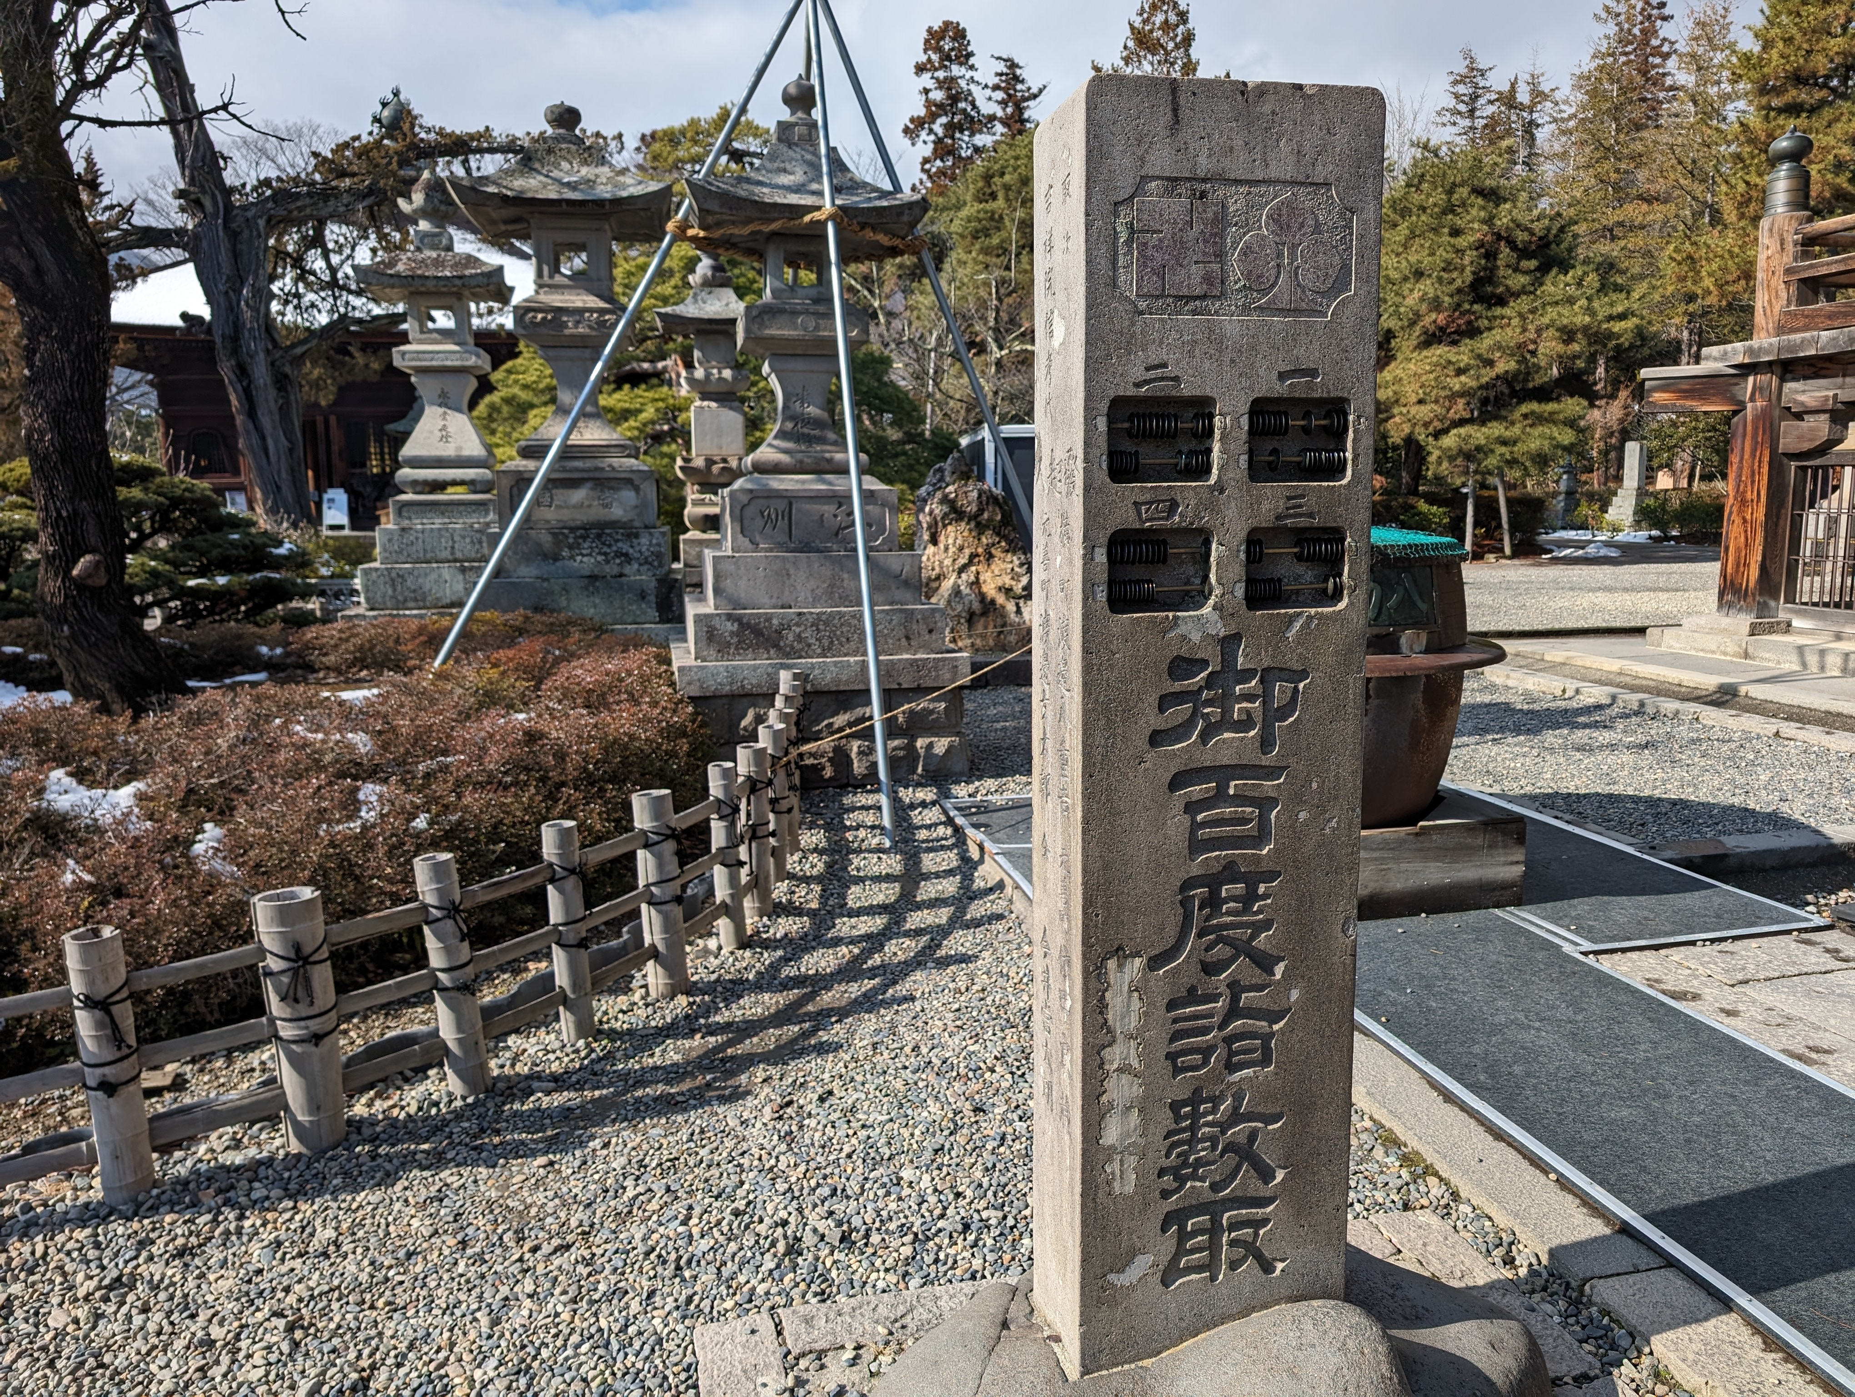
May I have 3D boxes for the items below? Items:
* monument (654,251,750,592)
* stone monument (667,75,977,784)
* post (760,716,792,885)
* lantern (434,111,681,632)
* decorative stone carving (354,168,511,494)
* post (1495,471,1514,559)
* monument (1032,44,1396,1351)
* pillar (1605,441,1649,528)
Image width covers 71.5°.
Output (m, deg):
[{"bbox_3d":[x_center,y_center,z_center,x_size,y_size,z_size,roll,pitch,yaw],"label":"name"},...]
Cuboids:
[{"bbox_3d":[-1.666,-2.100,9.868,0.740,2.549,0.740,-2,9,-13],"label":"monument"},{"bbox_3d":[-0.692,-1.492,7.157,1.500,3.710,1.500,-2,9,-13],"label":"stone monument"},{"bbox_3d":[-0.579,0.406,4.940,0.103,0.605,0.103,-1,9,6],"label":"post"},{"bbox_3d":[-2.212,-2.074,8.094,1.280,3.166,1.280,-2,9,-13],"label":"lantern"},{"bbox_3d":[-3.349,-2.516,8.915,0.980,2.174,0.980,-2,9,-13],"label":"decorative stone carving"},{"bbox_3d":[10.307,-3.287,23.000,0.120,1.600,0.120,-7,9,25],"label":"post"},{"bbox_3d":[0.438,0.087,2.129,0.465,2.008,0.264,-2,8,-11],"label":"monument"},{"bbox_3d":[18.591,-5.605,34.000,0.900,2.400,1.000,-5,9,-25],"label":"pillar"}]

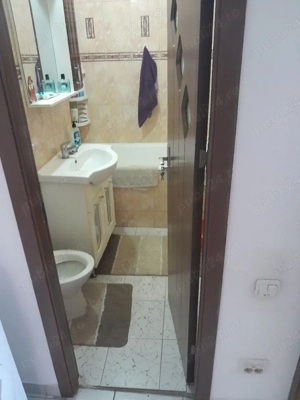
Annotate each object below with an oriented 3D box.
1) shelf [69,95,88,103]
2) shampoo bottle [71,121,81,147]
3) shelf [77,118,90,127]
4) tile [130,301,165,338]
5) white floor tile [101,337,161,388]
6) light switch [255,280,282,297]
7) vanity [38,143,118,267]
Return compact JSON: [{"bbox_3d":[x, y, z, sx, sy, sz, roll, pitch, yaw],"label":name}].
[{"bbox_3d":[-0.705,-0.981,3.021,0.170,0.040,0.170,1,26,5],"label":"shelf"},{"bbox_3d":[-0.590,-0.517,2.453,0.045,0.200,0.062,12,30,26],"label":"shampoo bottle"},{"bbox_3d":[-0.695,-0.766,3.126,0.170,0.040,0.170,1,26,5],"label":"shelf"},{"bbox_3d":[-0.064,0.731,1.915,0.300,0.010,0.300,1,26,5],"label":"tile"},{"bbox_3d":[-0.089,0.862,1.651,0.300,0.010,0.295,1,26,5],"label":"white floor tile"},{"bbox_3d":[0.417,0.313,1.106,0.079,0.074,0.016,1,26,5],"label":"light switch"},{"bbox_3d":[-0.453,0.046,2.401,0.465,0.770,0.710,1,26,5],"label":"vanity"}]

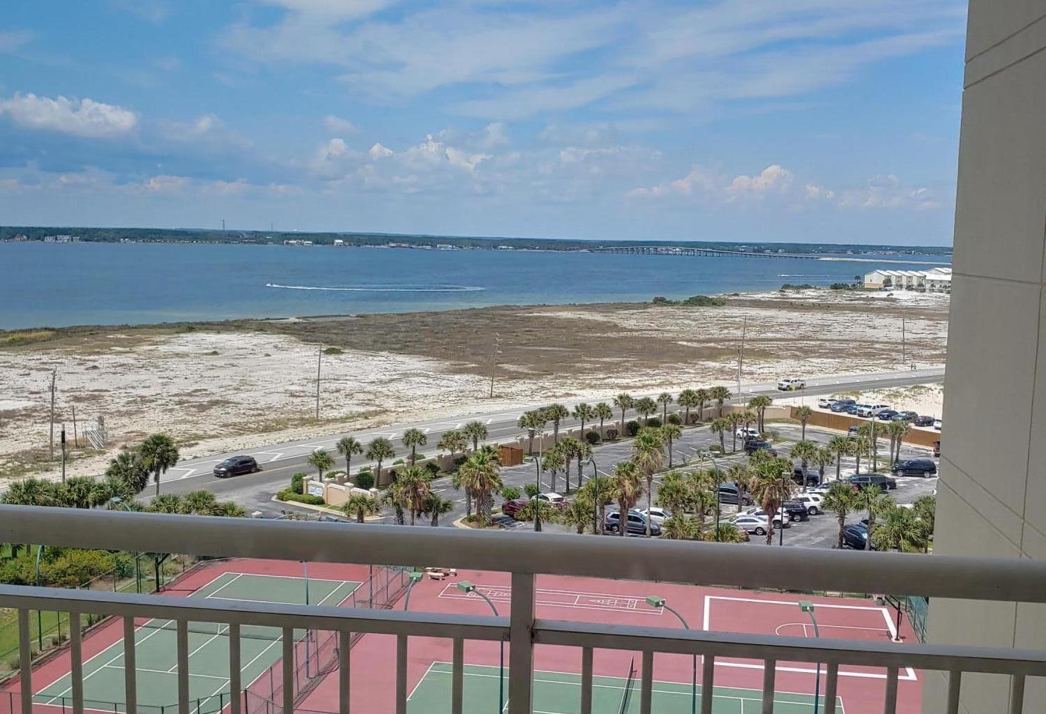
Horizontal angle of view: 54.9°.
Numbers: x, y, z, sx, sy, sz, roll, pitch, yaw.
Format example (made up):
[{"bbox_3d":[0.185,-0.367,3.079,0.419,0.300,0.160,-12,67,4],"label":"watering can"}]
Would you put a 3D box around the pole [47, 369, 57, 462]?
[{"bbox_3d":[-52.440,6.560,112.210,1.050,10.650,0.800,-2,7,-25],"label":"pole"}]

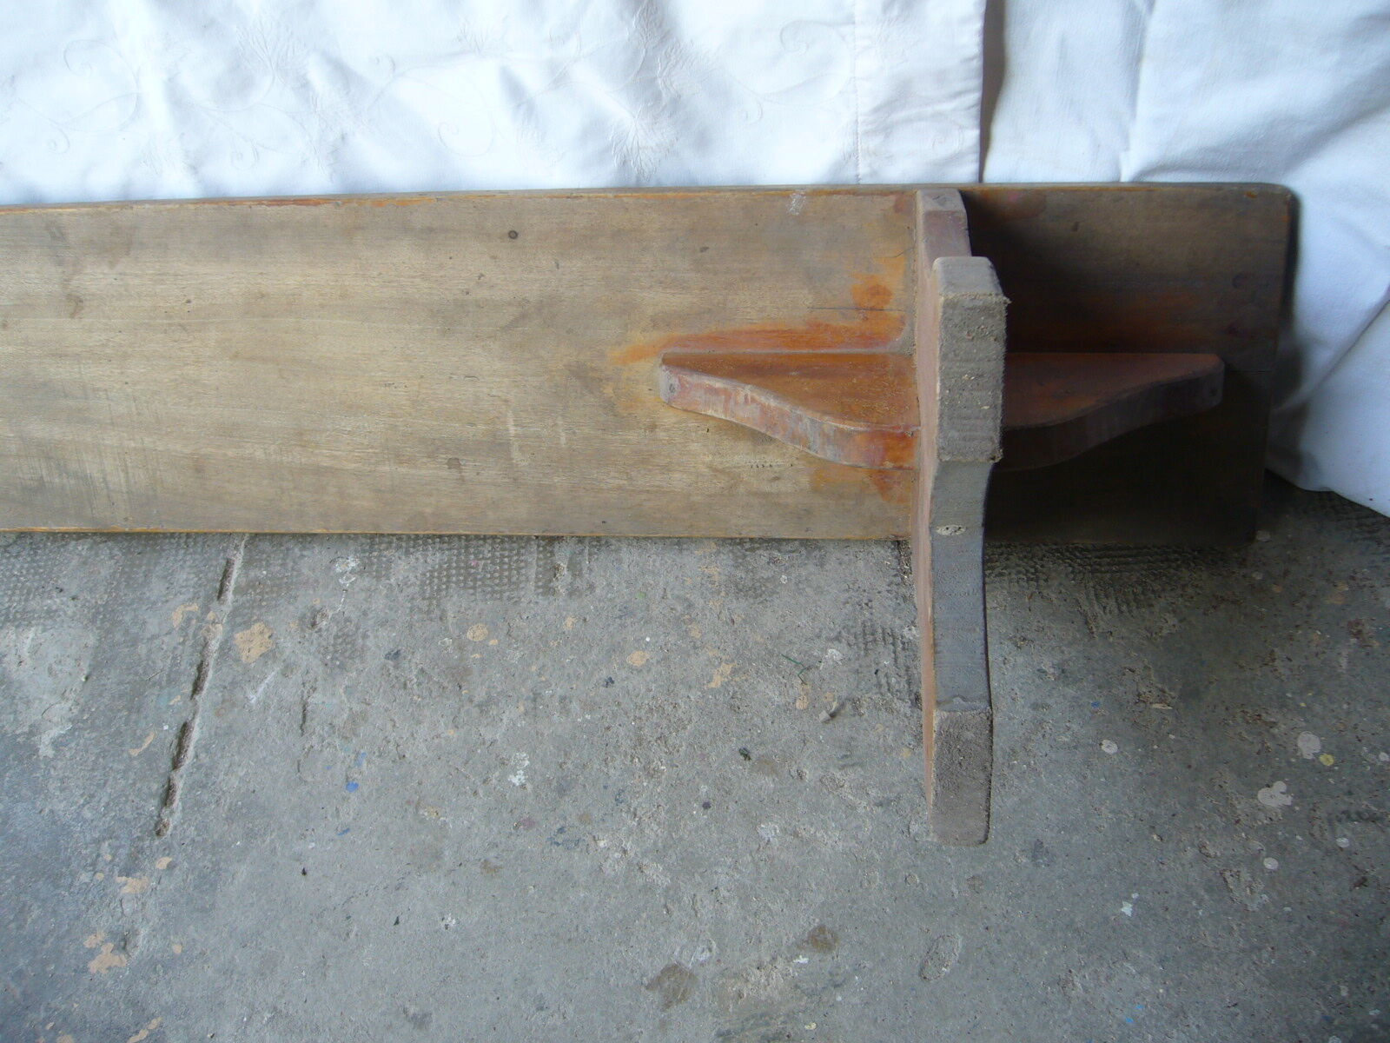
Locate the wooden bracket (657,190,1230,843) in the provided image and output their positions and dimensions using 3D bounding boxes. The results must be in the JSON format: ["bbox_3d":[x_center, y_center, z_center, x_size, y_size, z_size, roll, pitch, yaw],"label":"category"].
[{"bbox_3d":[0.157,-0.040,0.880,0.418,0.285,0.430,1,20,7],"label":"wooden bracket"}]

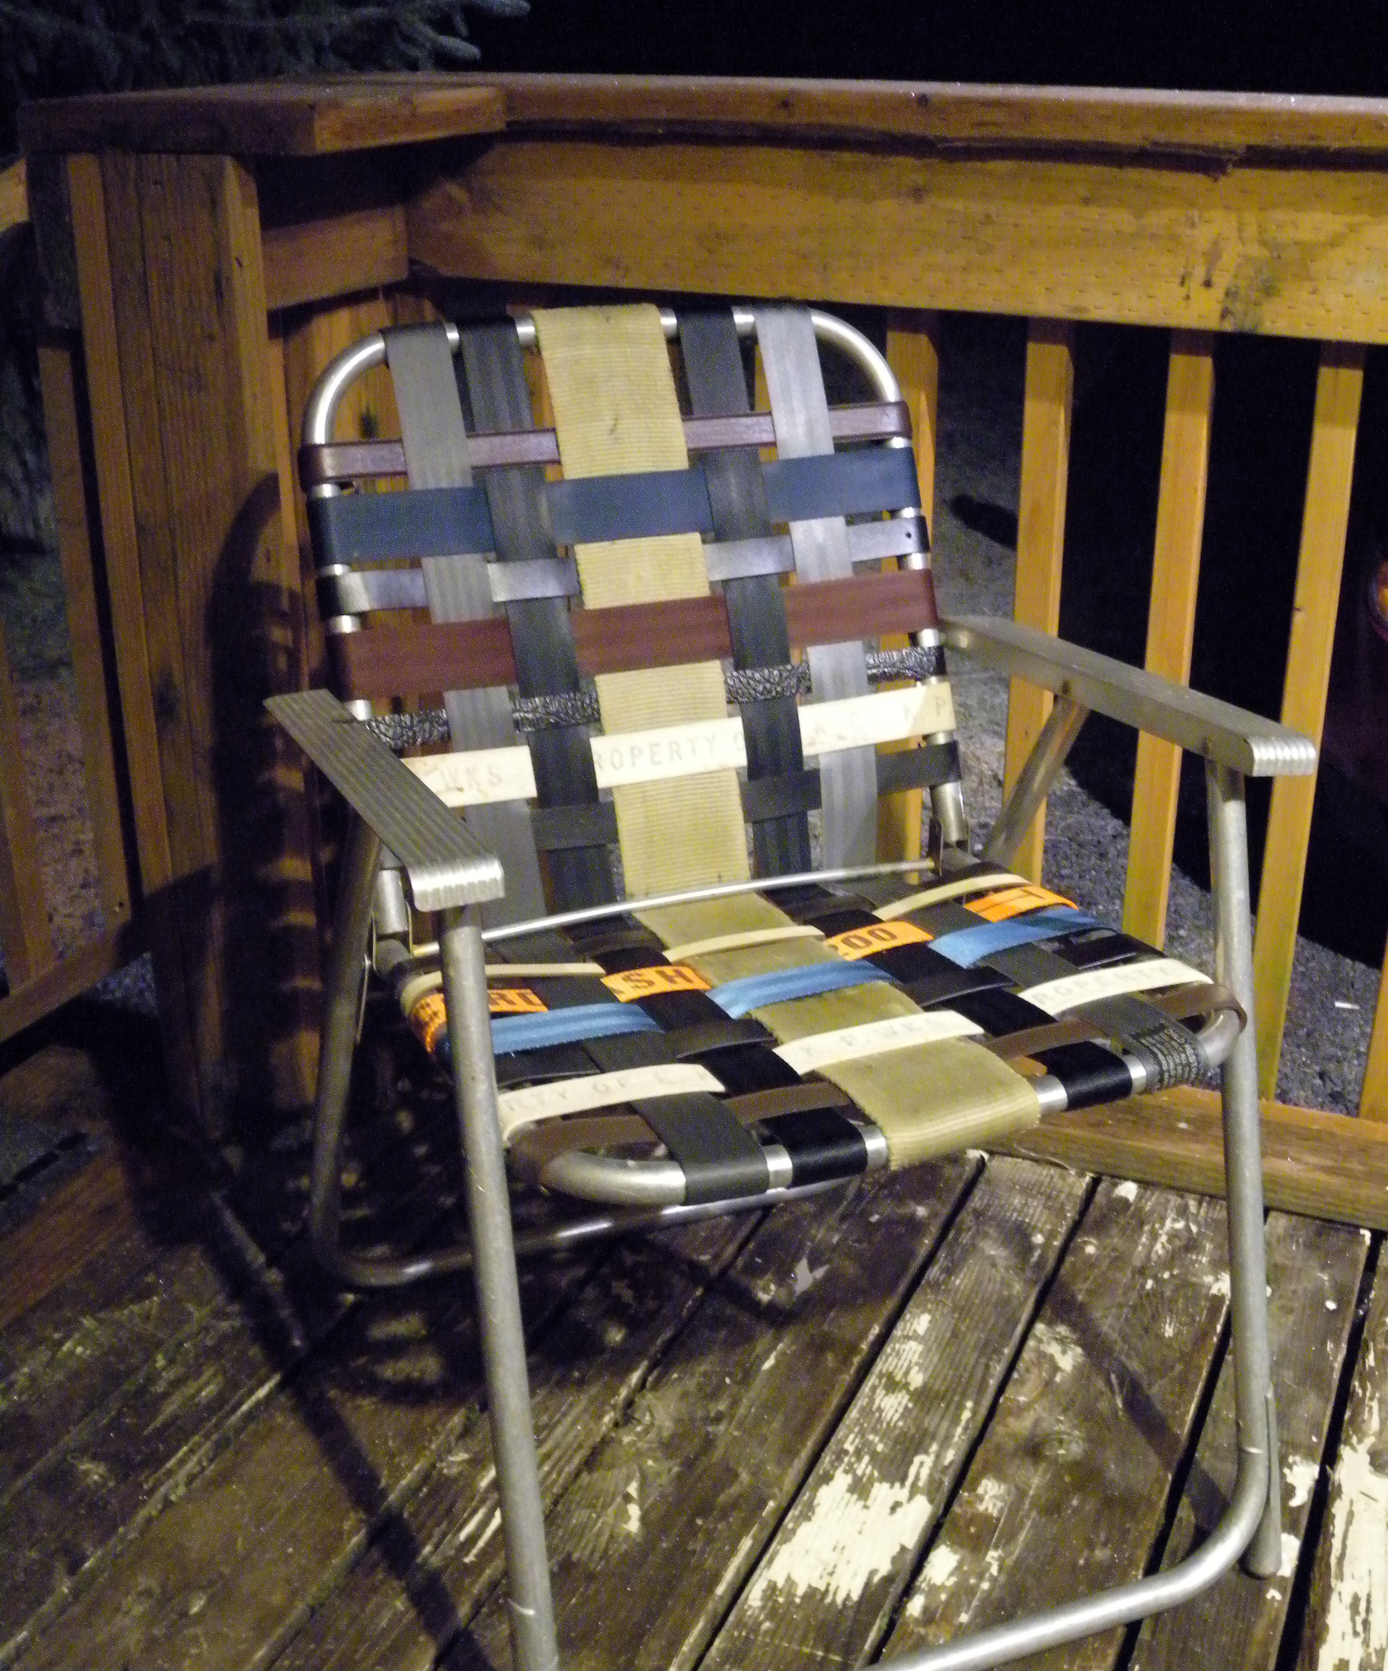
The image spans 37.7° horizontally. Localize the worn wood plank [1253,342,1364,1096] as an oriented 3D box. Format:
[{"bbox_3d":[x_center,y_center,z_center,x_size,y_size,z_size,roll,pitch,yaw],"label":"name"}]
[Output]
[{"bbox_3d":[0.527,-0.096,1.762,0.035,0.744,0.036,9,24,21],"label":"worn wood plank"}]

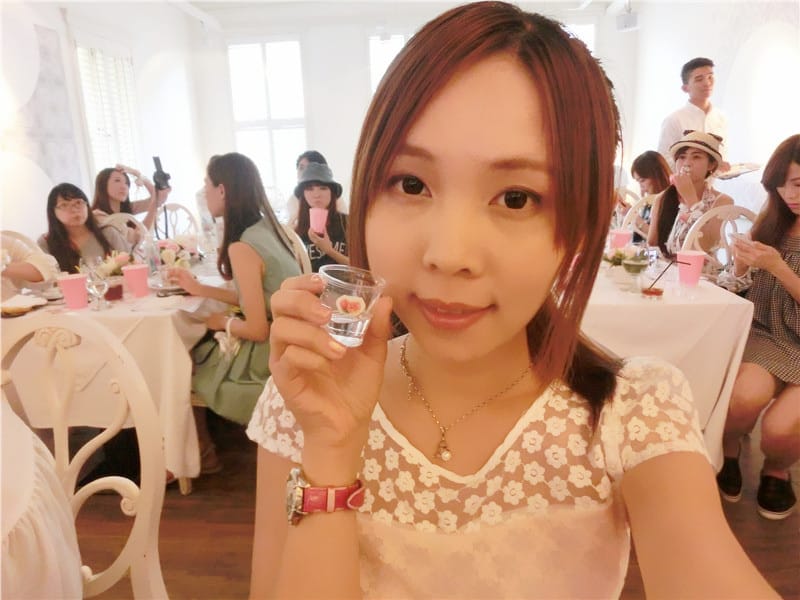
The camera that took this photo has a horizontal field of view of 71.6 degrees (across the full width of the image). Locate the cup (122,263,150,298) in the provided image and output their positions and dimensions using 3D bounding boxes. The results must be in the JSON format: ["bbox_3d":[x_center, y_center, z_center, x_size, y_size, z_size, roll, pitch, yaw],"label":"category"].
[{"bbox_3d":[-0.908,-0.069,1.922,0.086,0.106,0.086,-1,14,0],"label":"cup"}]

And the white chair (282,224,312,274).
[{"bbox_3d":[-0.564,0.236,1.908,0.460,0.970,0.530,1,13,15],"label":"white chair"}]

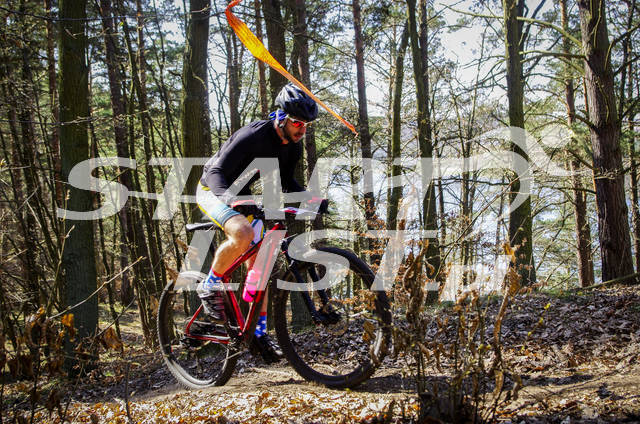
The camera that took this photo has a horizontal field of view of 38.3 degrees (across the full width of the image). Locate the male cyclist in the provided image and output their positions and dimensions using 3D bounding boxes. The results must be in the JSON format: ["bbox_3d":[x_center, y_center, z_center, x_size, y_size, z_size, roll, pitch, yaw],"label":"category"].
[{"bbox_3d":[-0.347,0.105,5.125,0.930,1.540,0.680,1,4,43],"label":"male cyclist"}]

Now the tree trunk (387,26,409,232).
[{"bbox_3d":[1.335,-1.344,16.000,0.210,4.000,0.210,3,3,0],"label":"tree trunk"}]

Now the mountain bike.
[{"bbox_3d":[-0.369,0.492,5.176,1.830,1.040,0.720,-9,-2,43],"label":"mountain bike"}]

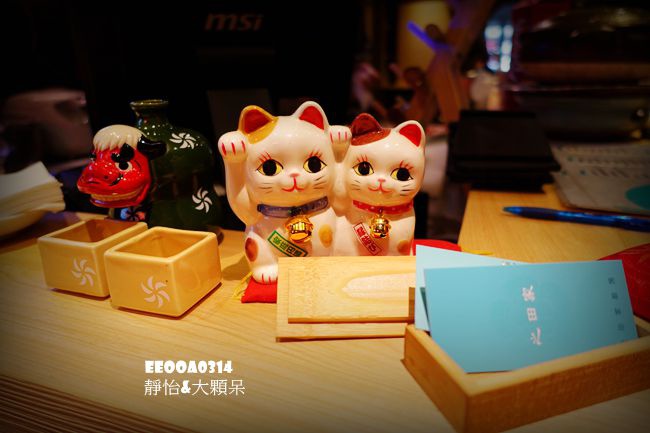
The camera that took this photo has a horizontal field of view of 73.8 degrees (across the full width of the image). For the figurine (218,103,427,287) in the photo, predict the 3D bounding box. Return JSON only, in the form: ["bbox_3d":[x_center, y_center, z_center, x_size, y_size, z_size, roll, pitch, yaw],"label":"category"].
[{"bbox_3d":[0.001,-0.019,0.271,0.122,0.102,0.068,-2,18,-5],"label":"figurine"}]

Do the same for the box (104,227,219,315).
[{"bbox_3d":[-0.096,0.032,0.263,0.046,0.033,0.046,5,19,16],"label":"box"}]

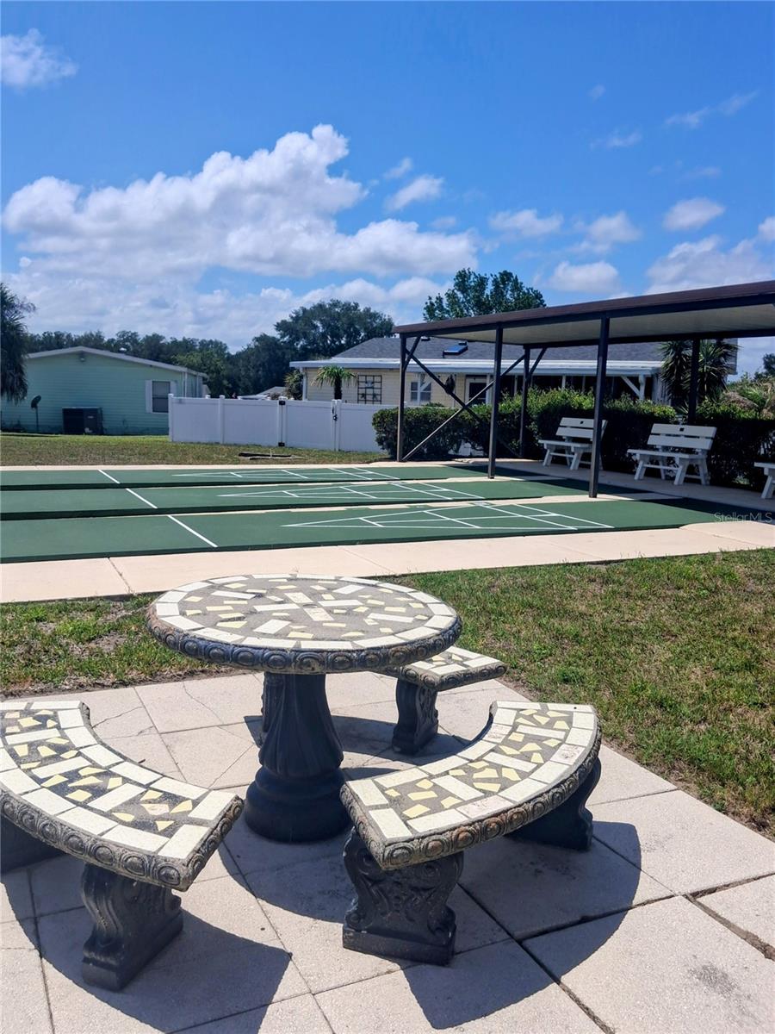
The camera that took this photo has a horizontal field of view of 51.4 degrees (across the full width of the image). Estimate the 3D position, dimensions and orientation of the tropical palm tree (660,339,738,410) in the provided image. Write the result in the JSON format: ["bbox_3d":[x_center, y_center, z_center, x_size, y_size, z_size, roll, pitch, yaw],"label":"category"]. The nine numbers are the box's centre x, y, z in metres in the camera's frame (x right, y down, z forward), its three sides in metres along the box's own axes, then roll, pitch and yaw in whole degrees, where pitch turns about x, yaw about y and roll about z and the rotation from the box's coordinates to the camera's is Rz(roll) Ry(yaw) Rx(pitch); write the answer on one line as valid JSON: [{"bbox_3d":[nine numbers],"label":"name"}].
[{"bbox_3d":[7.322,-2.765,19.101,1.800,3.200,1.800,5,9,20],"label":"tropical palm tree"}]

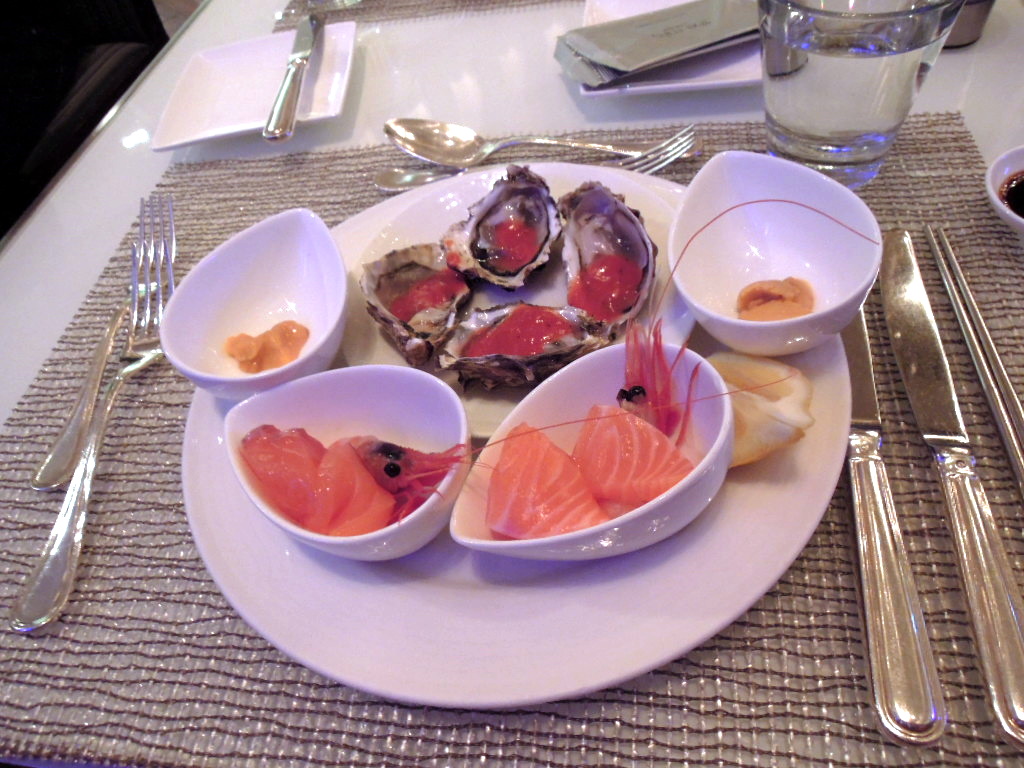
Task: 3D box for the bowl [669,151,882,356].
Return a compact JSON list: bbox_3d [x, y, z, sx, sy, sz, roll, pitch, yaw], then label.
[{"bbox_3d":[0.104,-0.050,0.299,0.082,0.044,0.103,-10,51,3],"label":"bowl"}]

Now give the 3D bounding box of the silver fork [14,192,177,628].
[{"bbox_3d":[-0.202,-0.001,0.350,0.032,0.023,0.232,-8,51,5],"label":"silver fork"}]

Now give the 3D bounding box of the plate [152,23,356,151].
[{"bbox_3d":[-0.177,-0.210,0.514,0.129,0.018,0.129,-8,51,5],"label":"plate"}]

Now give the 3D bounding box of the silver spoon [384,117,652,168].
[{"bbox_3d":[0.014,-0.143,0.423,0.194,0.022,0.041,7,54,16],"label":"silver spoon"}]

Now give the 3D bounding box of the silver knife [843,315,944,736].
[{"bbox_3d":[0.138,0.017,0.279,0.021,0.014,0.227,2,53,12],"label":"silver knife"}]

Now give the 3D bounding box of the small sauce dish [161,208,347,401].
[{"bbox_3d":[-0.104,-0.029,0.322,0.082,0.044,0.103,1,53,12],"label":"small sauce dish"}]

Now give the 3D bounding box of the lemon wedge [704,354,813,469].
[{"bbox_3d":[0.084,0.010,0.268,0.056,0.030,0.045,10,55,18],"label":"lemon wedge"}]

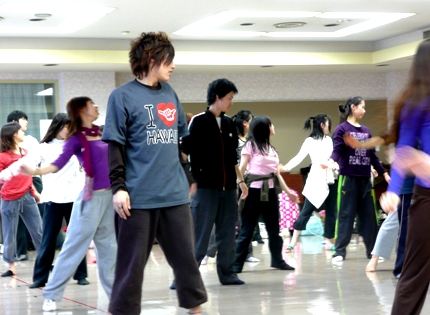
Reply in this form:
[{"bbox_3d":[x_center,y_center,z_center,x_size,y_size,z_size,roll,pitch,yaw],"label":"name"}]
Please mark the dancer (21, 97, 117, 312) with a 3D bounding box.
[{"bbox_3d":[-0.990,0.325,8.350,0.740,1.497,0.500,-1,-1,-35],"label":"dancer"}]

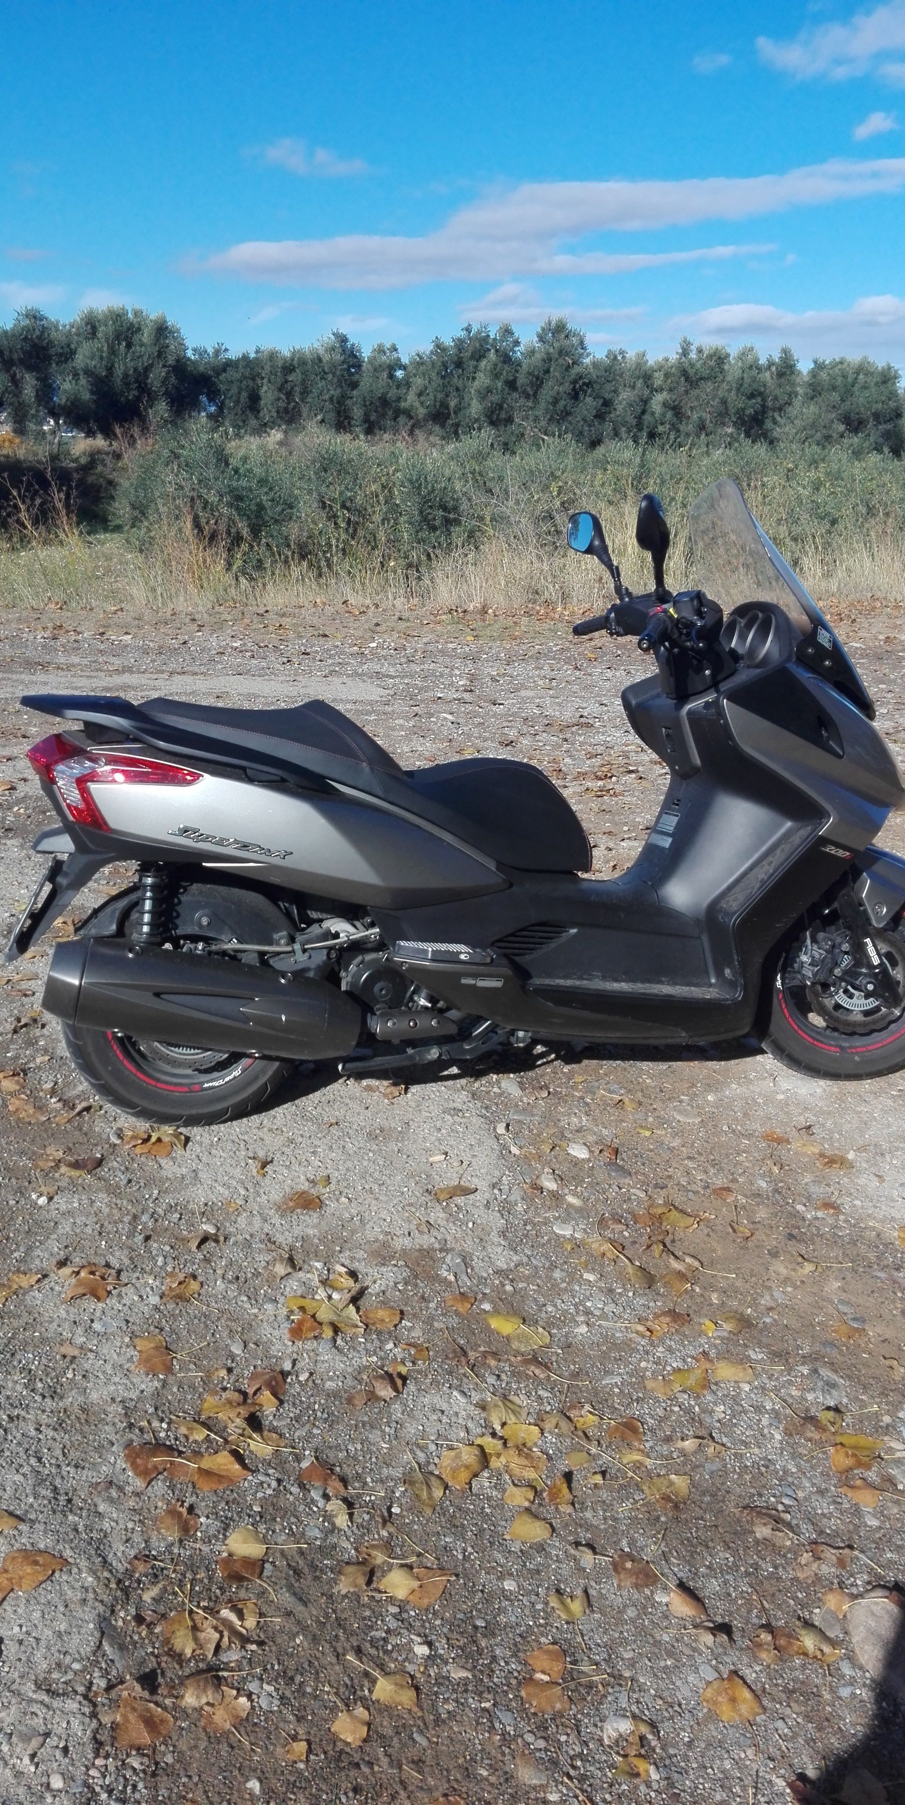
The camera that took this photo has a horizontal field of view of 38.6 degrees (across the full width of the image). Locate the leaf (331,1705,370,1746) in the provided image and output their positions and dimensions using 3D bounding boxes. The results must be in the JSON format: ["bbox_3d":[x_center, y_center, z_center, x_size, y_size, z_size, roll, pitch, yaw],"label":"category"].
[{"bbox_3d":[-0.120,0.996,1.562,0.038,0.014,0.040,13,24,32],"label":"leaf"}]

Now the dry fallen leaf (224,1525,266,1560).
[{"bbox_3d":[-0.281,0.886,1.789,0.057,0.010,0.052,8,21,21],"label":"dry fallen leaf"}]

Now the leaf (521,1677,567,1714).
[{"bbox_3d":[0.114,0.964,1.569,0.057,0.010,0.040,3,20,8],"label":"leaf"}]

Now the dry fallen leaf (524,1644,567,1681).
[{"bbox_3d":[0.125,0.965,1.643,0.051,0.015,0.041,19,28,42],"label":"dry fallen leaf"}]

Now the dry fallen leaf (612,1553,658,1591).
[{"bbox_3d":[0.244,0.897,1.735,0.057,0.011,0.052,-2,20,-7],"label":"dry fallen leaf"}]

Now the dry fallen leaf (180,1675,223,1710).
[{"bbox_3d":[-0.304,0.960,1.574,0.050,0.015,0.047,0,19,0],"label":"dry fallen leaf"}]

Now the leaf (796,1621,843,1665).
[{"bbox_3d":[0.456,0.932,1.626,0.031,0.022,0.059,-18,27,-40],"label":"leaf"}]

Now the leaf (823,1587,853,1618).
[{"bbox_3d":[0.517,0.934,1.731,0.031,0.012,0.042,18,27,40],"label":"leaf"}]

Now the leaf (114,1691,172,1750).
[{"bbox_3d":[-0.369,0.973,1.538,0.069,0.015,0.070,1,20,2],"label":"leaf"}]

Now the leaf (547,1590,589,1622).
[{"bbox_3d":[0.154,0.914,1.677,0.050,0.018,0.039,-2,20,-5],"label":"leaf"}]

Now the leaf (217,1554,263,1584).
[{"bbox_3d":[-0.286,0.898,1.753,0.054,0.012,0.063,-11,22,-29],"label":"leaf"}]

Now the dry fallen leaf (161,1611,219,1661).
[{"bbox_3d":[-0.329,0.921,1.623,0.041,0.022,0.074,-17,26,-38],"label":"dry fallen leaf"}]

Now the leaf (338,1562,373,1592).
[{"bbox_3d":[-0.131,0.892,1.705,0.036,0.020,0.035,2,20,5],"label":"leaf"}]

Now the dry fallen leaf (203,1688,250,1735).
[{"bbox_3d":[-0.277,0.988,1.578,0.052,0.018,0.050,8,22,21],"label":"dry fallen leaf"}]

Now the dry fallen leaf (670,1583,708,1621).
[{"bbox_3d":[0.309,0.935,1.722,0.043,0.018,0.043,-6,21,-17],"label":"dry fallen leaf"}]

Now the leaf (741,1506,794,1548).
[{"bbox_3d":[0.450,0.889,1.844,0.070,0.018,0.051,4,21,11],"label":"leaf"}]

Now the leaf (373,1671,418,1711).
[{"bbox_3d":[-0.061,0.961,1.578,0.060,0.010,0.045,8,21,20],"label":"leaf"}]

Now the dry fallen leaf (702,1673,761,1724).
[{"bbox_3d":[0.334,0.961,1.555,0.058,0.015,0.061,-13,24,-33],"label":"dry fallen leaf"}]

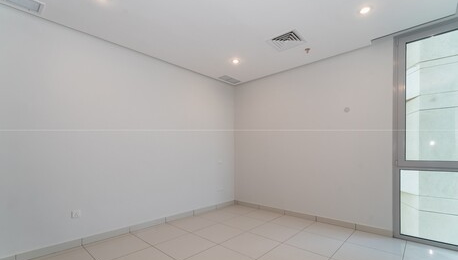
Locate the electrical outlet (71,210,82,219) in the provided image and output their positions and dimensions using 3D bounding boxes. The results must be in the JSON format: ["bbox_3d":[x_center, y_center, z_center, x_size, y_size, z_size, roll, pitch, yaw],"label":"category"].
[{"bbox_3d":[-1.996,1.097,2.496,0.018,0.093,0.097,-6,-9,43],"label":"electrical outlet"}]

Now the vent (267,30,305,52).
[{"bbox_3d":[0.921,-1.400,3.049,0.440,0.035,0.430,-6,-9,43],"label":"vent"}]

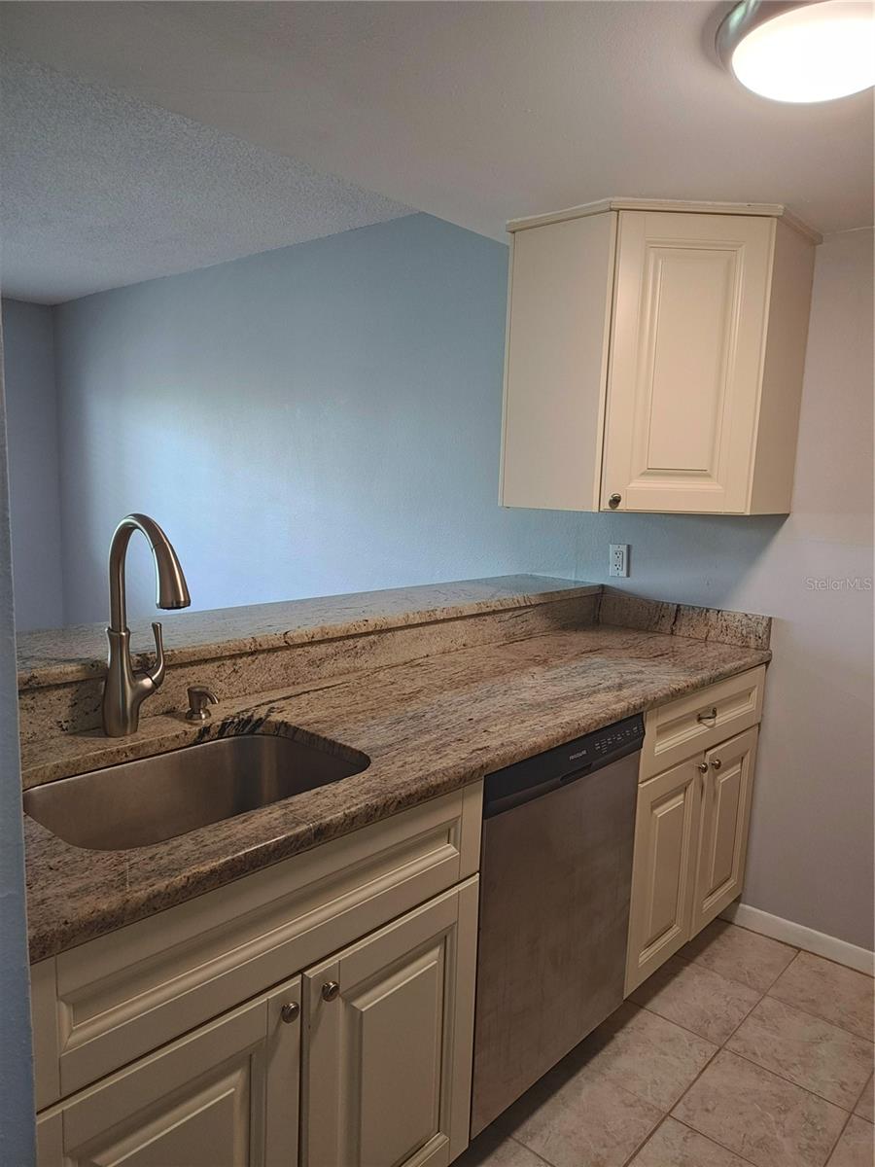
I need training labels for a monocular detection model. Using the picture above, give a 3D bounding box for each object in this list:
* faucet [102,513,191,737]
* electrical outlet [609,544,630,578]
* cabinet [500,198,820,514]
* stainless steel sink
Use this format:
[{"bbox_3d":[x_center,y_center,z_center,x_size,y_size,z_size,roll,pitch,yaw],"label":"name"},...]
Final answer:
[{"bbox_3d":[-0.510,0.084,1.427,0.275,0.420,0.122,9,10,42],"label":"faucet"},{"bbox_3d":[0.646,-0.080,2.759,0.071,0.116,0.010,9,10,42],"label":"electrical outlet"},{"bbox_3d":[0.635,-0.634,2.400,0.860,0.800,0.650,2,8,-2],"label":"cabinet"},{"bbox_3d":[-0.406,0.432,1.327,0.395,0.205,0.575,9,10,42],"label":"stainless steel sink"}]

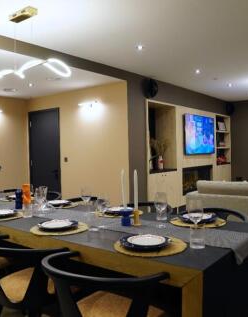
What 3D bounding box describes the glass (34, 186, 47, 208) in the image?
[{"bbox_3d":[-0.721,0.358,2.744,0.088,0.225,0.088,0,2,39],"label":"glass"}]

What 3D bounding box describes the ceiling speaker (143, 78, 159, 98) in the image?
[{"bbox_3d":[0.447,-1.176,5.353,0.160,0.340,0.330,0,2,38],"label":"ceiling speaker"}]

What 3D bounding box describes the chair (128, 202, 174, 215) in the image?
[{"bbox_3d":[0.196,0.811,2.893,0.580,0.725,0.540,0,2,38],"label":"chair"}]

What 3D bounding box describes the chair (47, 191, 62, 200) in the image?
[{"bbox_3d":[-0.904,0.823,3.855,0.570,0.750,0.540,0,2,39],"label":"chair"}]

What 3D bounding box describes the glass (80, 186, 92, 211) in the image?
[{"bbox_3d":[-0.322,0.345,2.726,0.095,0.215,0.095,-2,2,-7],"label":"glass"}]

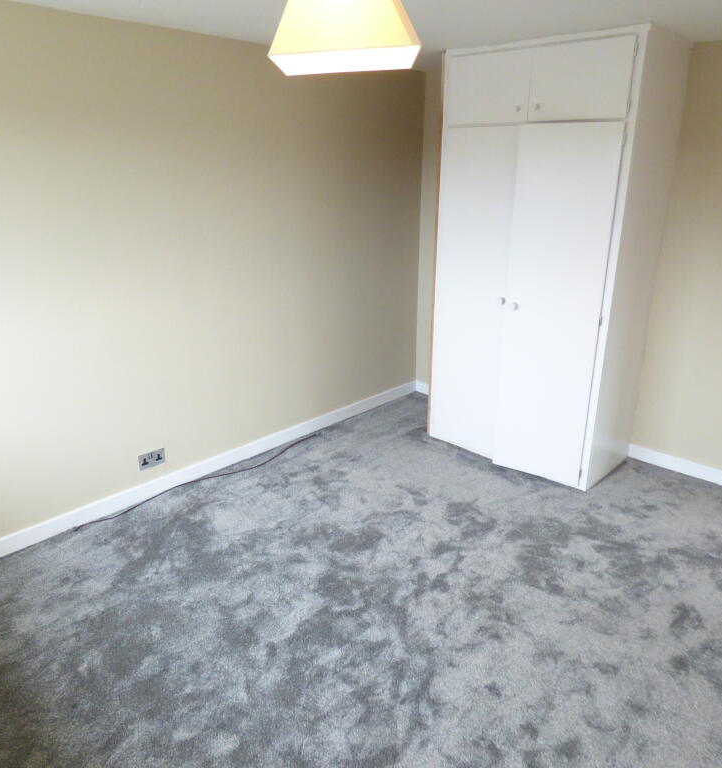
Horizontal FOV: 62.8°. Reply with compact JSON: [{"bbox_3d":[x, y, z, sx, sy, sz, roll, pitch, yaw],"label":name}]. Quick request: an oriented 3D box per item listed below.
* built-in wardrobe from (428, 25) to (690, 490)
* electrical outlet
[{"bbox_3d":[1.060,-0.676,3.483,1.090,2.290,0.580,18,26,41],"label":"built-in wardrobe"},{"bbox_3d":[-1.132,0.410,3.218,0.012,0.087,0.147,18,26,41],"label":"electrical outlet"}]

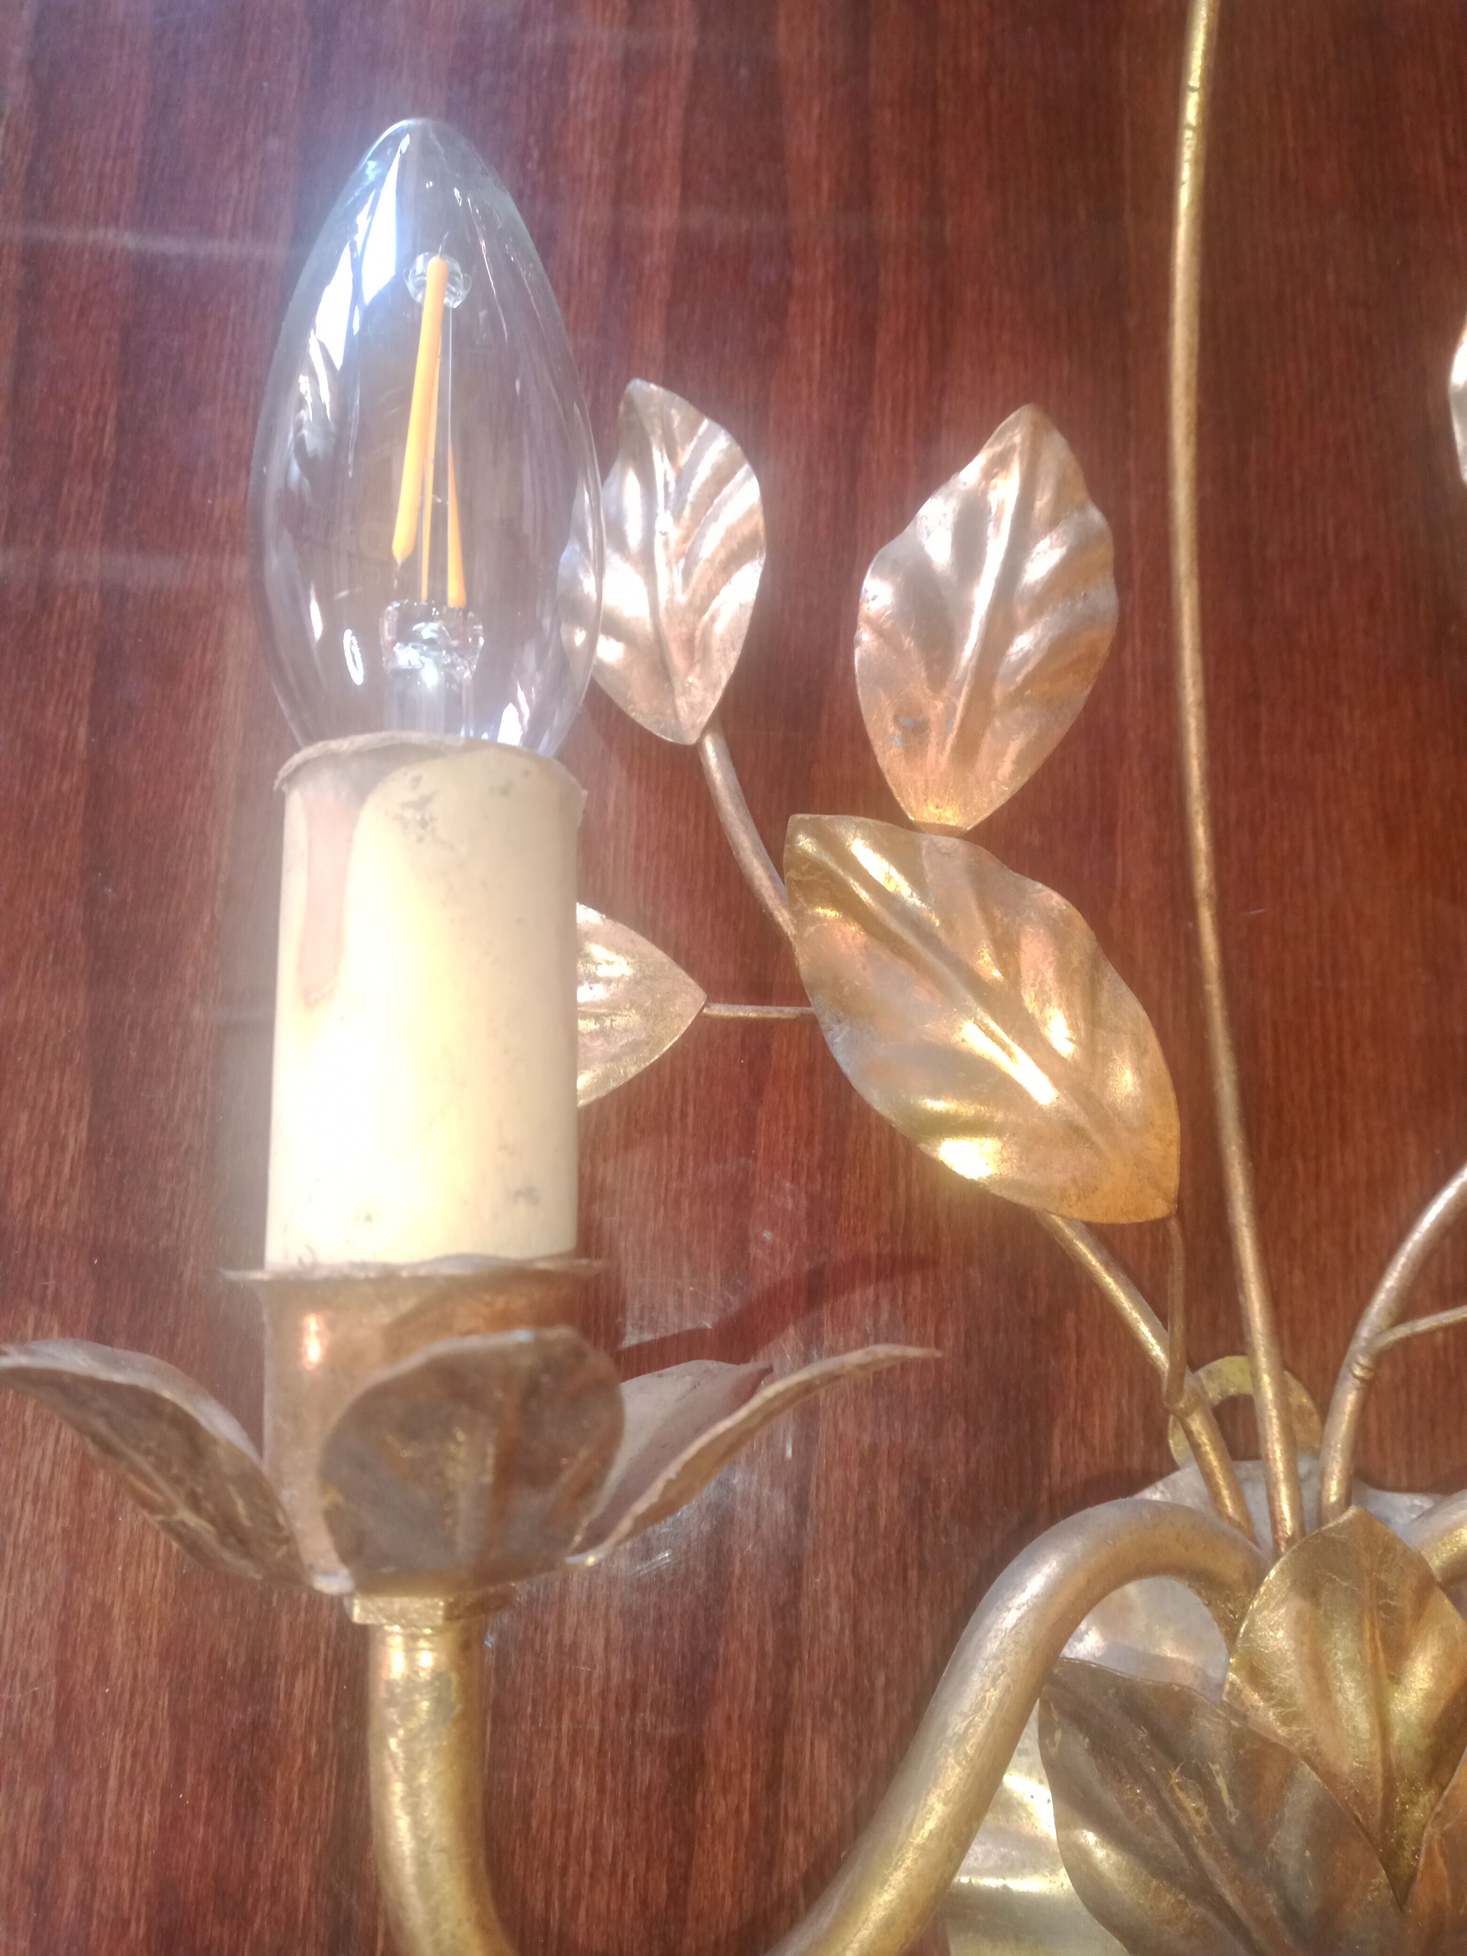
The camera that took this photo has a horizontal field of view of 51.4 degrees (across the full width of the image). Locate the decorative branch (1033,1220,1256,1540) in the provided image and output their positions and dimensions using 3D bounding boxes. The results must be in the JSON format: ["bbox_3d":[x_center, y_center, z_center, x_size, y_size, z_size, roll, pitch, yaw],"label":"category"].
[{"bbox_3d":[0.061,0.051,0.210,0.015,0.008,0.049,-26,63,-5],"label":"decorative branch"}]

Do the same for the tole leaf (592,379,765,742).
[{"bbox_3d":[-0.011,-0.065,0.235,0.031,0.012,0.062,-9,78,-2],"label":"tole leaf"}]

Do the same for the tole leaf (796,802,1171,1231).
[{"bbox_3d":[0.031,0.004,0.192,0.038,0.013,0.071,-41,81,-8],"label":"tole leaf"}]

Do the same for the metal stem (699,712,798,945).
[{"bbox_3d":[0.003,-0.023,0.233,0.006,0.005,0.038,-21,81,-4],"label":"metal stem"}]

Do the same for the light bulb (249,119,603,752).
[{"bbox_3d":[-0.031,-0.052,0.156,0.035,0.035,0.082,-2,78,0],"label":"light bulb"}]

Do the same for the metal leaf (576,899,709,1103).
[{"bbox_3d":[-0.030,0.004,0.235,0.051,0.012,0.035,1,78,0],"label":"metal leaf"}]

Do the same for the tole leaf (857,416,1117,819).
[{"bbox_3d":[0.037,-0.053,0.222,0.036,0.012,0.069,12,78,3],"label":"tole leaf"}]

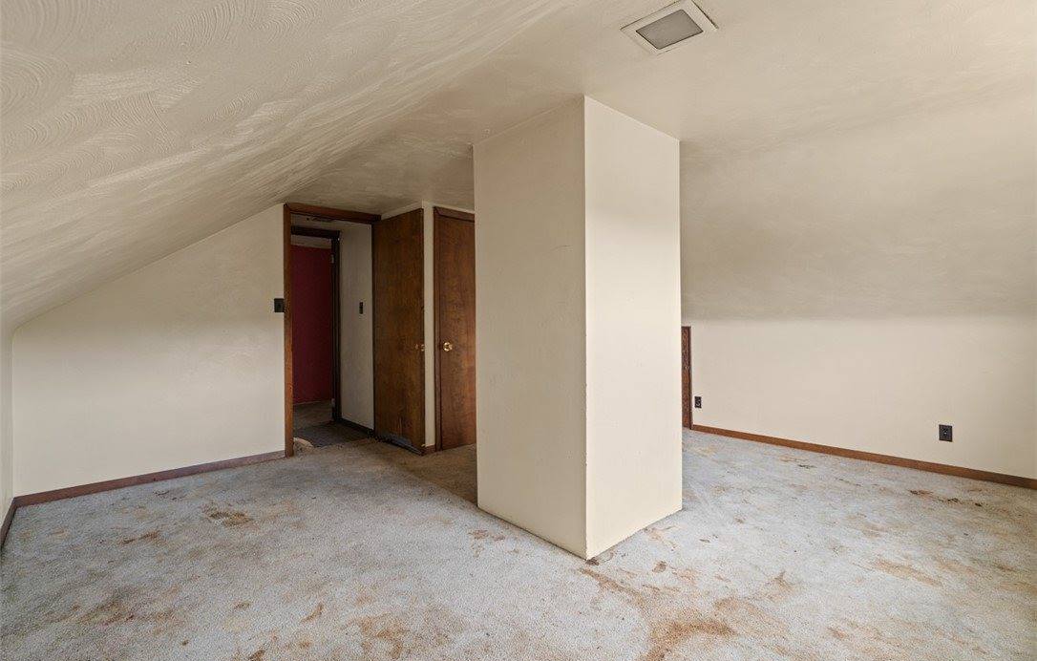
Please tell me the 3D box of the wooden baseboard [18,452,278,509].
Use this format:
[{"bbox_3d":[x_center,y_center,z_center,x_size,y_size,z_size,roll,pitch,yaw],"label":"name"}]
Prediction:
[{"bbox_3d":[-2.470,1.020,3.274,1.506,0.072,0.014,-1,1,-43],"label":"wooden baseboard"}]

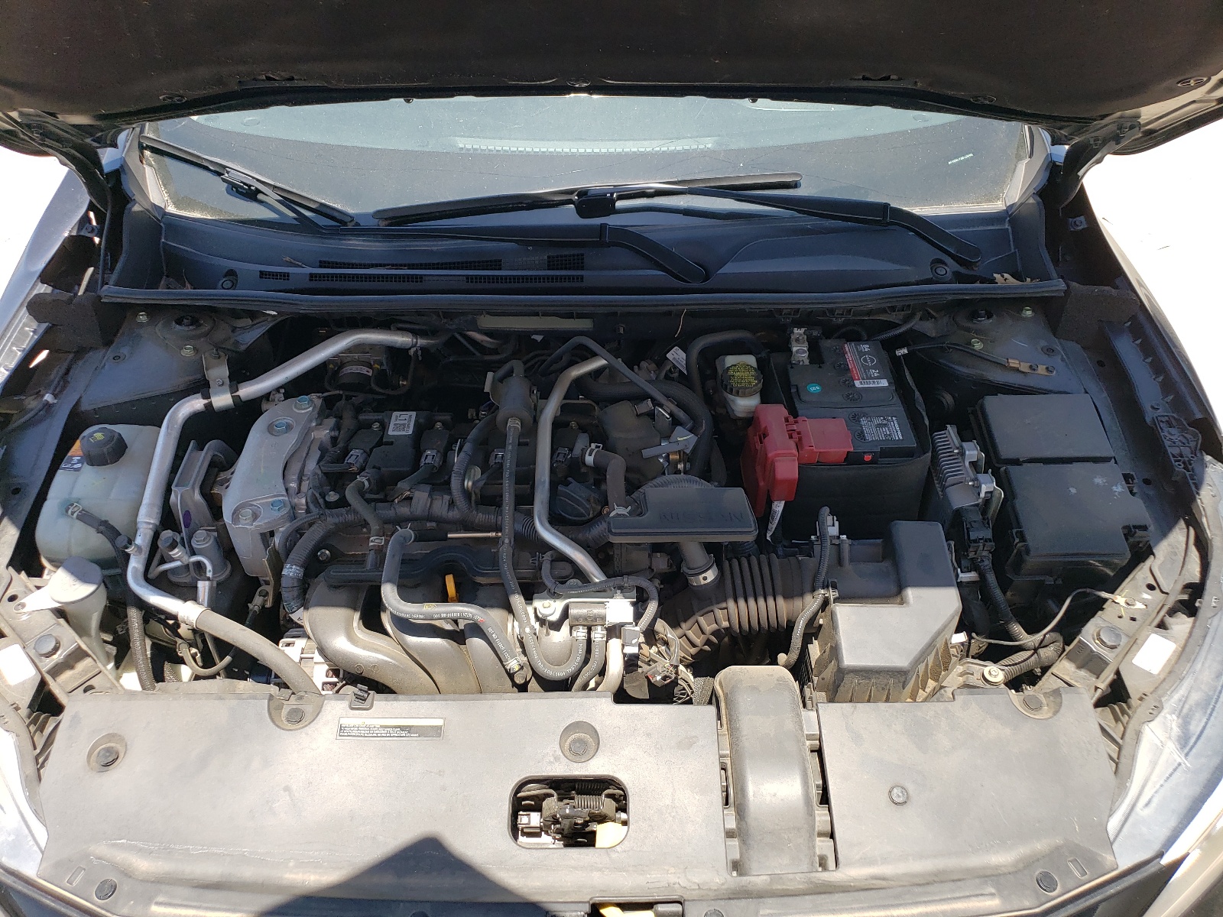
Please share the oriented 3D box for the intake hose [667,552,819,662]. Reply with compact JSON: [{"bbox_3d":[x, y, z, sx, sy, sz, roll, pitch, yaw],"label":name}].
[{"bbox_3d":[0.158,0.176,1.110,0.165,0.110,0.120,-1,42,-2],"label":"intake hose"}]

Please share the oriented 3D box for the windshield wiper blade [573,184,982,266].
[{"bbox_3d":[0.259,-0.363,1.421,0.620,0.085,0.085,0,43,-1],"label":"windshield wiper blade"}]

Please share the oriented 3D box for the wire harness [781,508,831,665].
[{"bbox_3d":[0.244,0.158,1.152,0.050,0.055,0.225,13,45,11],"label":"wire harness"}]

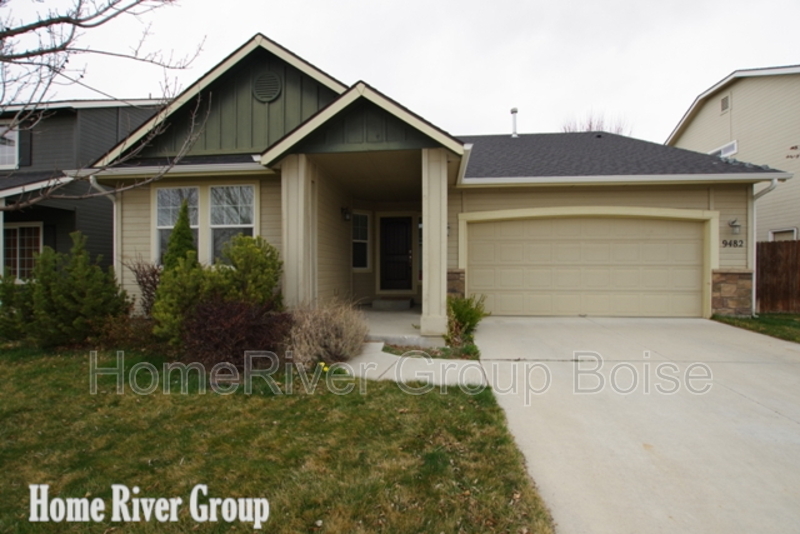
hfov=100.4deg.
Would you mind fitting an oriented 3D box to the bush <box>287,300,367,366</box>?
[{"bbox_3d":[-1.020,0.875,4.750,1.100,0.800,1.050,0,0,5],"label":"bush"}]

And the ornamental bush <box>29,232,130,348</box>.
[{"bbox_3d":[-5.040,0.310,5.320,1.220,1.680,1.120,0,0,5],"label":"ornamental bush"}]

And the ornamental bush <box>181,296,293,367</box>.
[{"bbox_3d":[-2.400,0.850,4.920,1.430,0.830,1.220,0,0,5],"label":"ornamental bush"}]

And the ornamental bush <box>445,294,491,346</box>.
[{"bbox_3d":[1.080,0.840,5.250,0.680,0.780,0.630,0,0,5],"label":"ornamental bush"}]

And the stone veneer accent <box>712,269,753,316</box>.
[{"bbox_3d":[6.650,0.515,6.720,0.760,0.960,0.150,0,0,5],"label":"stone veneer accent"}]

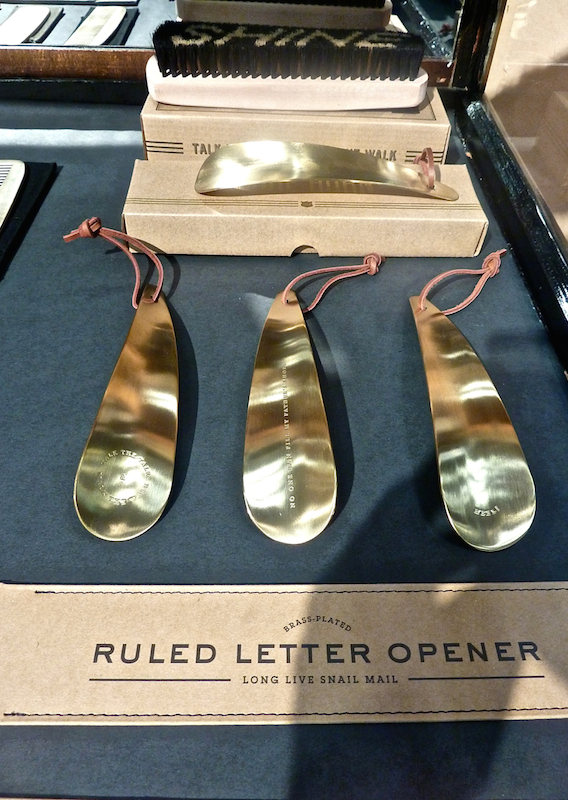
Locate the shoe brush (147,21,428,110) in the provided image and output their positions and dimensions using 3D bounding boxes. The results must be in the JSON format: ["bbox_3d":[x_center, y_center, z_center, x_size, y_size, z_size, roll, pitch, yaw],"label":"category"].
[{"bbox_3d":[0.004,-0.246,0.427,0.203,0.038,0.052,1,49,-2],"label":"shoe brush"}]

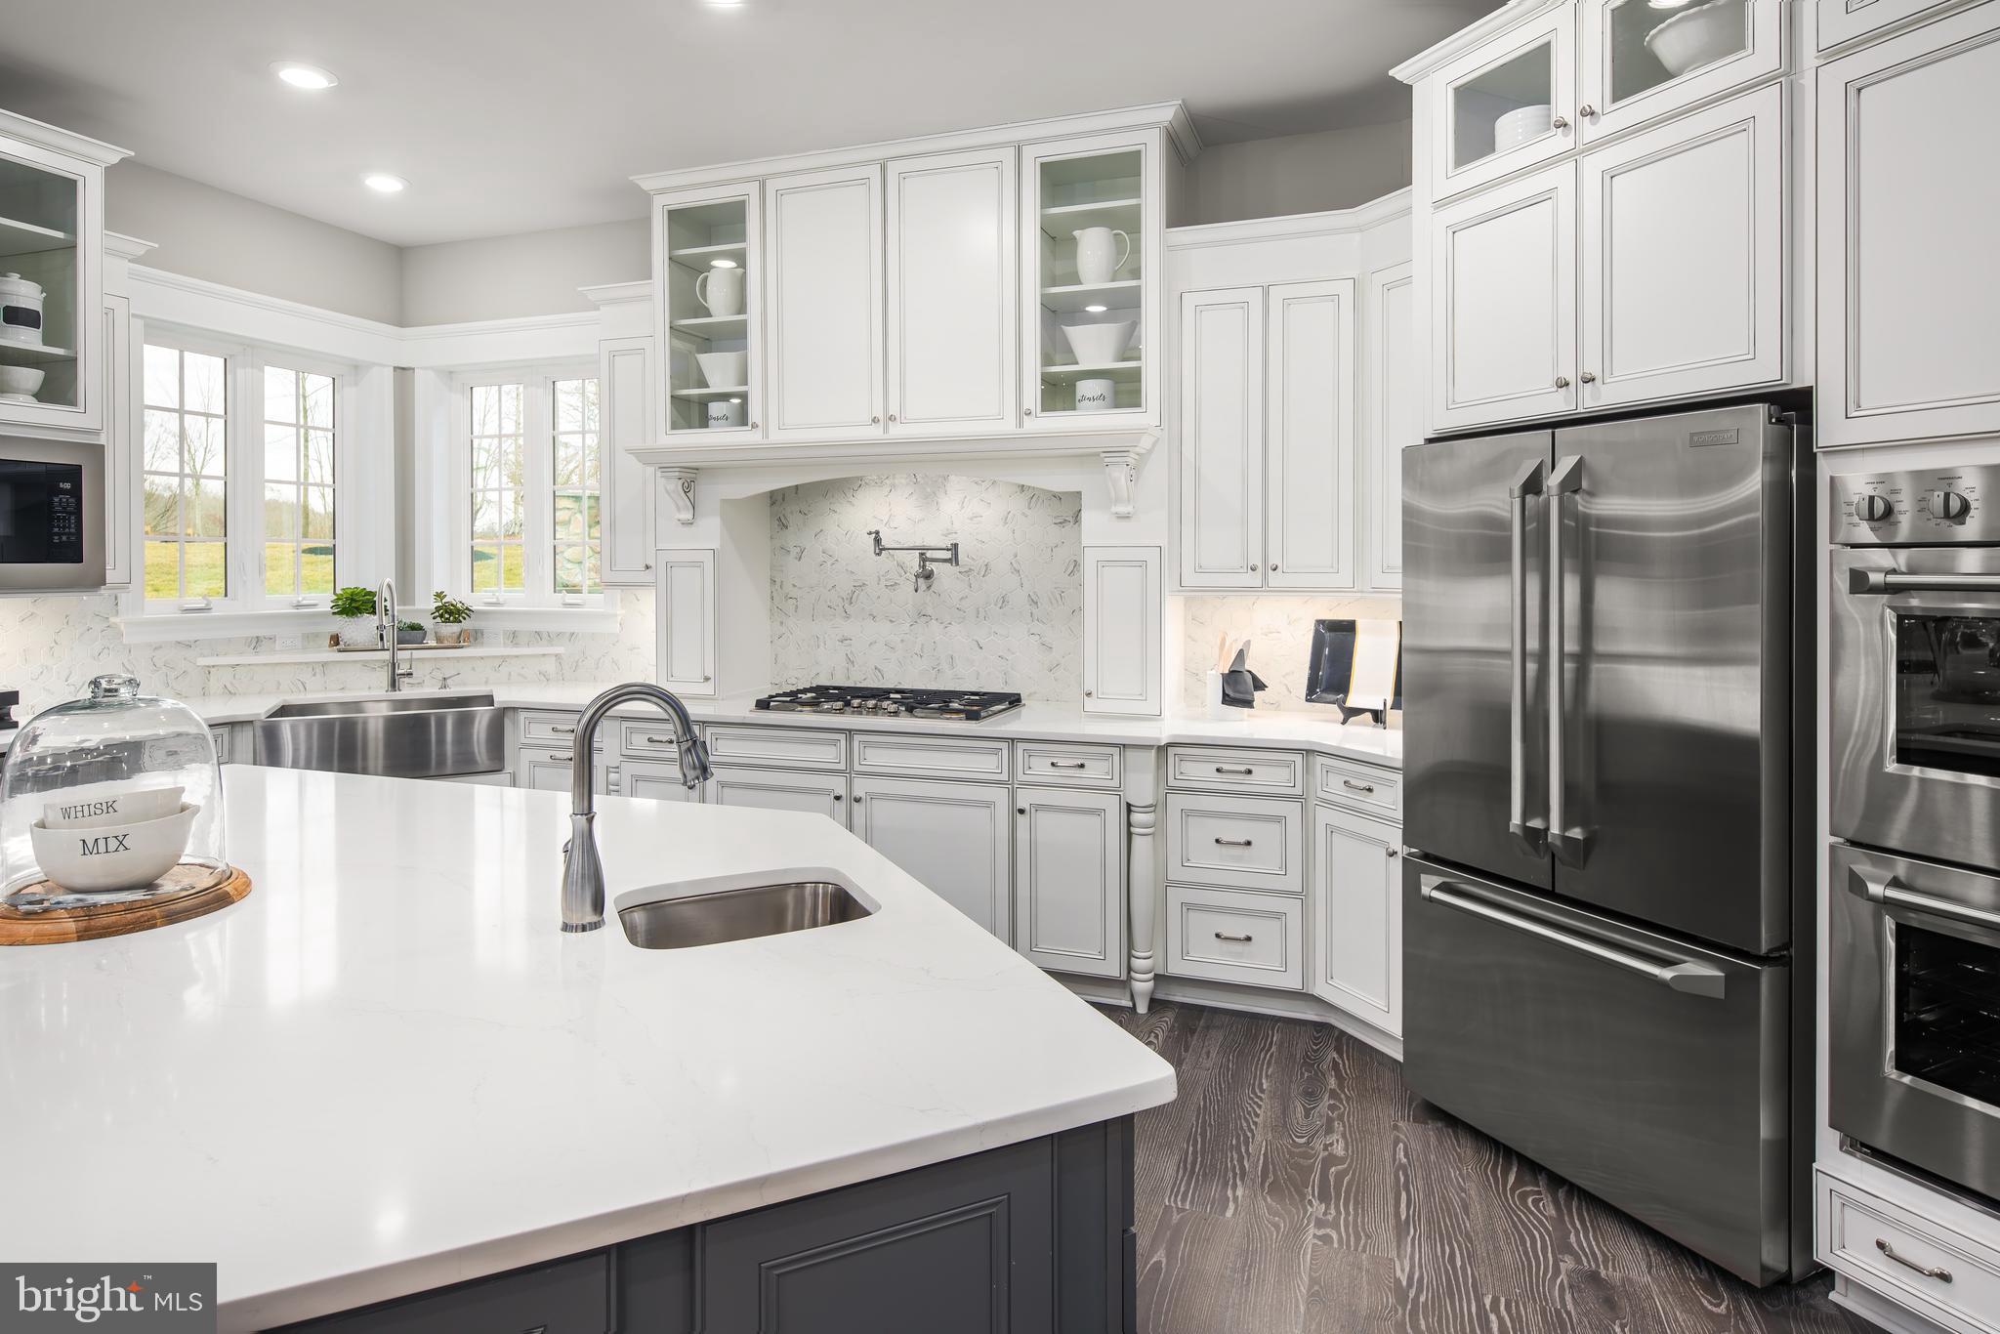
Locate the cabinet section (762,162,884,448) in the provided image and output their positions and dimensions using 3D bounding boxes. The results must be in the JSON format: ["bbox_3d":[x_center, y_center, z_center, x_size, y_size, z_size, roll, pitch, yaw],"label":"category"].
[{"bbox_3d":[-0.647,-1.457,4.396,0.519,1.063,0.370,1,3,18],"label":"cabinet section"}]

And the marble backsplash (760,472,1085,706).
[{"bbox_3d":[-0.325,-0.358,4.501,1.534,0.966,0.040,1,3,18],"label":"marble backsplash"}]

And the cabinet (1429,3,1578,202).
[{"bbox_3d":[1.525,-1.464,2.868,0.500,0.365,0.437,-1,3,-25],"label":"cabinet"}]

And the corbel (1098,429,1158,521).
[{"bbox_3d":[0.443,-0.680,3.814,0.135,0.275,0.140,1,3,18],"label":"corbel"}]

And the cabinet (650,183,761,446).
[{"bbox_3d":[-1.154,-1.467,4.583,0.530,1.071,0.420,1,3,18],"label":"cabinet"}]

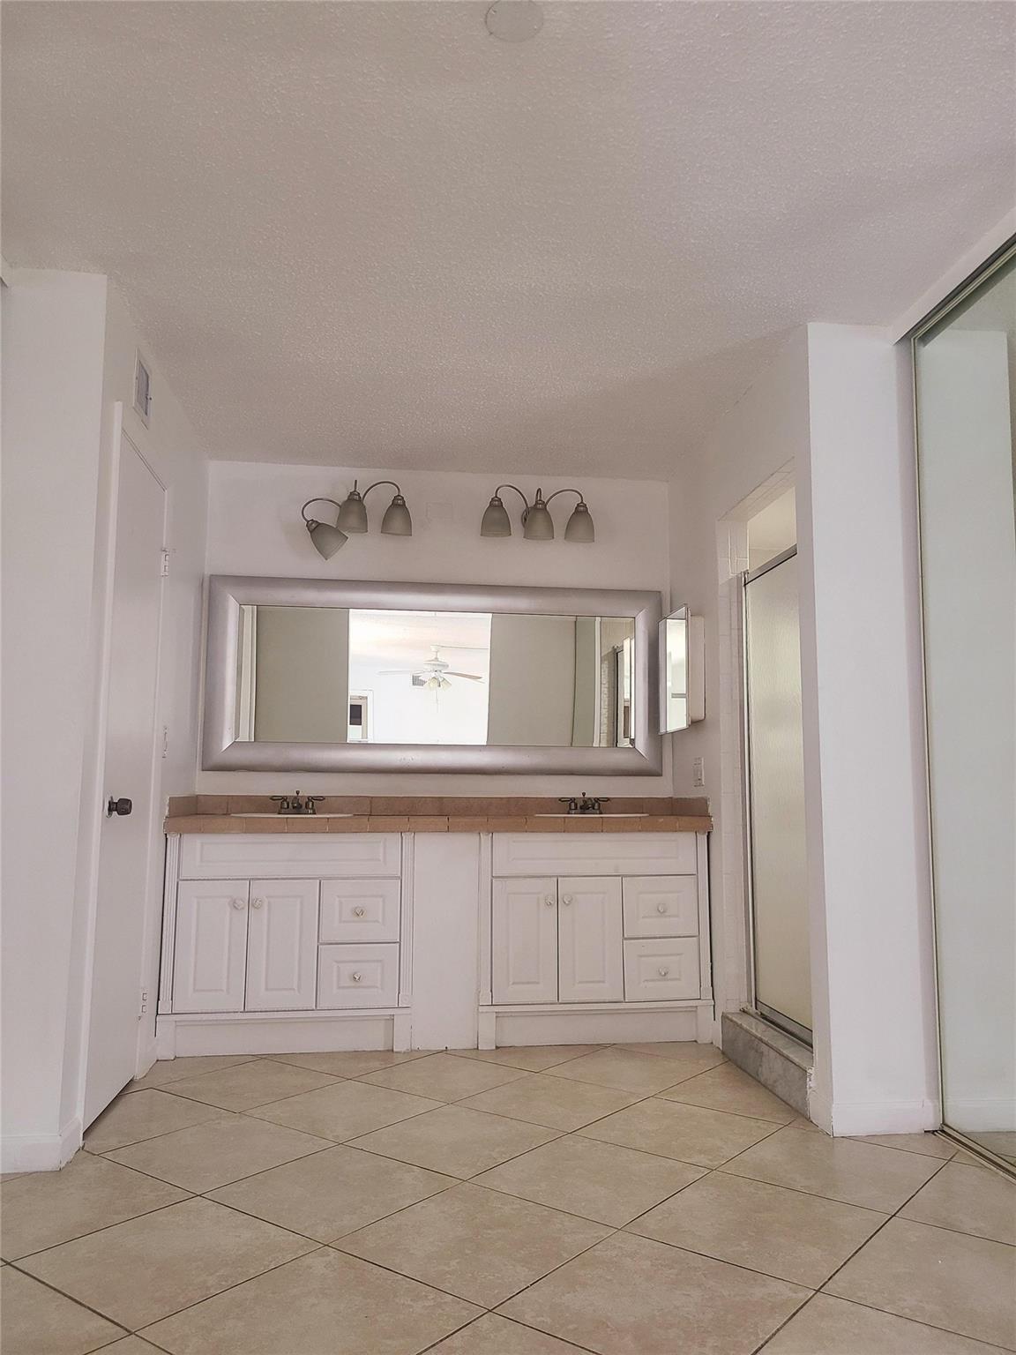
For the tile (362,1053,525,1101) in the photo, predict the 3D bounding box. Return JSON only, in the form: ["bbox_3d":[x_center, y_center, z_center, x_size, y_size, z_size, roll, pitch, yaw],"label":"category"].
[{"bbox_3d":[-0.220,1.381,3.513,0.455,0.010,0.455,-5,-8,38],"label":"tile"}]

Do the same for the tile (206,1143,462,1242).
[{"bbox_3d":[-0.429,1.264,2.507,0.457,0.010,0.457,-5,-8,38],"label":"tile"}]

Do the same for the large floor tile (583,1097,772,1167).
[{"bbox_3d":[0.496,1.310,2.938,0.457,0.010,0.457,-5,-8,38],"label":"large floor tile"}]

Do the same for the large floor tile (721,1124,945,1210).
[{"bbox_3d":[0.856,1.281,2.665,0.455,0.010,0.455,-5,-8,38],"label":"large floor tile"}]

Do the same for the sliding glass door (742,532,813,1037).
[{"bbox_3d":[0.979,0.391,3.557,0.060,1.680,0.800,1,-7,-7],"label":"sliding glass door"}]

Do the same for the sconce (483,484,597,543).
[{"bbox_3d":[0.126,-0.730,4.586,0.510,0.240,0.210,1,-7,-7],"label":"sconce"}]

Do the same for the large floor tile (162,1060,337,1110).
[{"bbox_3d":[-0.864,1.375,3.439,0.455,0.010,0.455,-5,-8,38],"label":"large floor tile"}]

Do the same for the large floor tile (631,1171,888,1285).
[{"bbox_3d":[0.571,1.236,2.300,0.457,0.010,0.457,-5,-8,38],"label":"large floor tile"}]

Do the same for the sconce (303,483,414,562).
[{"bbox_3d":[-0.658,-0.680,4.455,0.475,0.363,0.200,1,-7,-7],"label":"sconce"}]

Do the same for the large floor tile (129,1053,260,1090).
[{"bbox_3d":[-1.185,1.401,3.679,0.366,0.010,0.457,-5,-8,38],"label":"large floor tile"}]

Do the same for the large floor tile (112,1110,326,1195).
[{"bbox_3d":[-0.789,1.302,2.800,0.455,0.010,0.455,-5,-8,38],"label":"large floor tile"}]

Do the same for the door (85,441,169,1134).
[{"bbox_3d":[-1.230,0.299,3.255,0.040,2.030,0.610,1,-7,-7],"label":"door"}]

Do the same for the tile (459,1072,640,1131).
[{"bbox_3d":[0.138,1.343,3.220,0.457,0.010,0.457,-5,-8,38],"label":"tile"}]

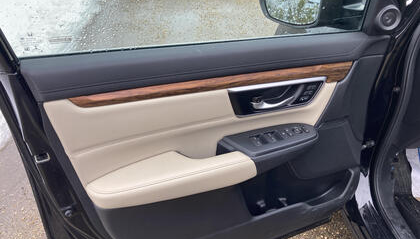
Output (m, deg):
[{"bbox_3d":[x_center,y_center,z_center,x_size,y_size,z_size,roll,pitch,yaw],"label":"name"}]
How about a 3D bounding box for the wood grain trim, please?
[{"bbox_3d":[0.061,-0.084,0.819,0.745,0.055,0.040,-10,29,-24],"label":"wood grain trim"}]

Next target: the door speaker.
[{"bbox_3d":[0.521,-0.296,0.990,0.068,0.068,0.028,6,24,12],"label":"door speaker"}]

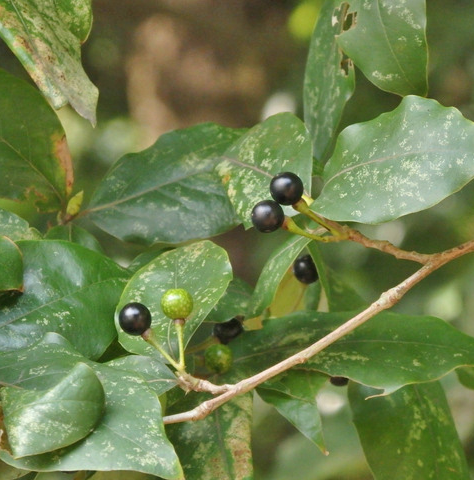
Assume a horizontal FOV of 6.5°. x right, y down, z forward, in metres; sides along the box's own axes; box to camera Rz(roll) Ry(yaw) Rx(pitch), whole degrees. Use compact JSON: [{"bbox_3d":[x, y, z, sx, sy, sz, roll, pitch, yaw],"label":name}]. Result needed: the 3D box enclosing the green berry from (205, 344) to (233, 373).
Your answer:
[{"bbox_3d":[-0.006,0.041,1.425,0.010,0.010,0.010,0,10,0],"label":"green berry"}]

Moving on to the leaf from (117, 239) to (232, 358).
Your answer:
[{"bbox_3d":[-0.021,0.021,1.420,0.037,0.045,0.009,11,-24,5],"label":"leaf"}]

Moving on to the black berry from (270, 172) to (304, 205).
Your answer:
[{"bbox_3d":[0.017,-0.017,1.400,0.011,0.011,0.011,0,10,0],"label":"black berry"}]

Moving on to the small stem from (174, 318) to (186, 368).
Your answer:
[{"bbox_3d":[-0.019,0.035,1.400,0.003,0.017,0.003,-5,9,0],"label":"small stem"}]

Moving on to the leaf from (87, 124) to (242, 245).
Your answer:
[{"bbox_3d":[-0.023,-0.019,1.435,0.064,0.041,0.011,-18,-30,-7],"label":"leaf"}]

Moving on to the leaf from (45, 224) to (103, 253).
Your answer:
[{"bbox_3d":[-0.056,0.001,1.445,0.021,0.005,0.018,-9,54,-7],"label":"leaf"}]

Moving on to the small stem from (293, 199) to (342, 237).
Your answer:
[{"bbox_3d":[0.027,-0.008,1.400,0.019,0.004,0.004,38,0,-9],"label":"small stem"}]

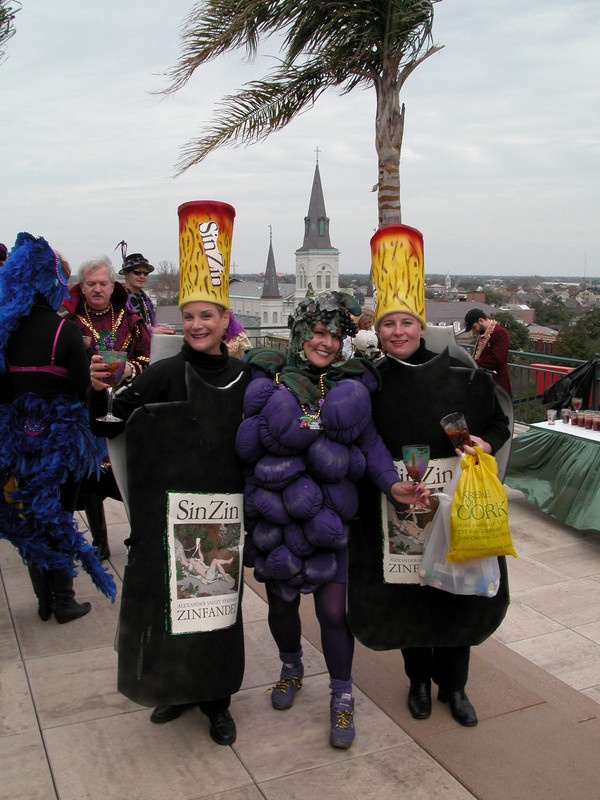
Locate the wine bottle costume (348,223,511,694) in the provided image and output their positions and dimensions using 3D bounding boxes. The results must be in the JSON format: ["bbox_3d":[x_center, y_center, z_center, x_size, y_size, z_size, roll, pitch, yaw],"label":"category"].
[{"bbox_3d":[0.495,0.264,2.998,0.590,1.800,0.430,2,9,10],"label":"wine bottle costume"}]

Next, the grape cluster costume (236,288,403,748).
[{"bbox_3d":[0.070,0.428,2.893,0.580,1.650,0.500,0,9,2],"label":"grape cluster costume"}]

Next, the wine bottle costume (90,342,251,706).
[{"bbox_3d":[-0.455,0.412,2.829,0.510,1.220,0.420,-4,10,-25],"label":"wine bottle costume"}]

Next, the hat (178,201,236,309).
[{"bbox_3d":[-0.328,-0.506,2.745,0.200,0.360,0.200,-1,9,-15],"label":"hat"}]

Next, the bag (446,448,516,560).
[{"bbox_3d":[0.625,0.354,2.688,0.220,0.380,0.090,-2,9,3],"label":"bag"}]

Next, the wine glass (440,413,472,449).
[{"bbox_3d":[0.537,0.112,2.650,0.085,0.125,0.085,-18,12,4],"label":"wine glass"}]

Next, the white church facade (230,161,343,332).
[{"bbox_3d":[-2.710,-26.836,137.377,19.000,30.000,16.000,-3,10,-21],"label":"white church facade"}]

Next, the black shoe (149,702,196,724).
[{"bbox_3d":[-0.455,1.179,3.103,0.260,0.100,0.100,-7,12,-38],"label":"black shoe"}]

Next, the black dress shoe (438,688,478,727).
[{"bbox_3d":[0.622,1.173,3.107,0.095,0.110,0.250,-3,9,-16],"label":"black dress shoe"}]

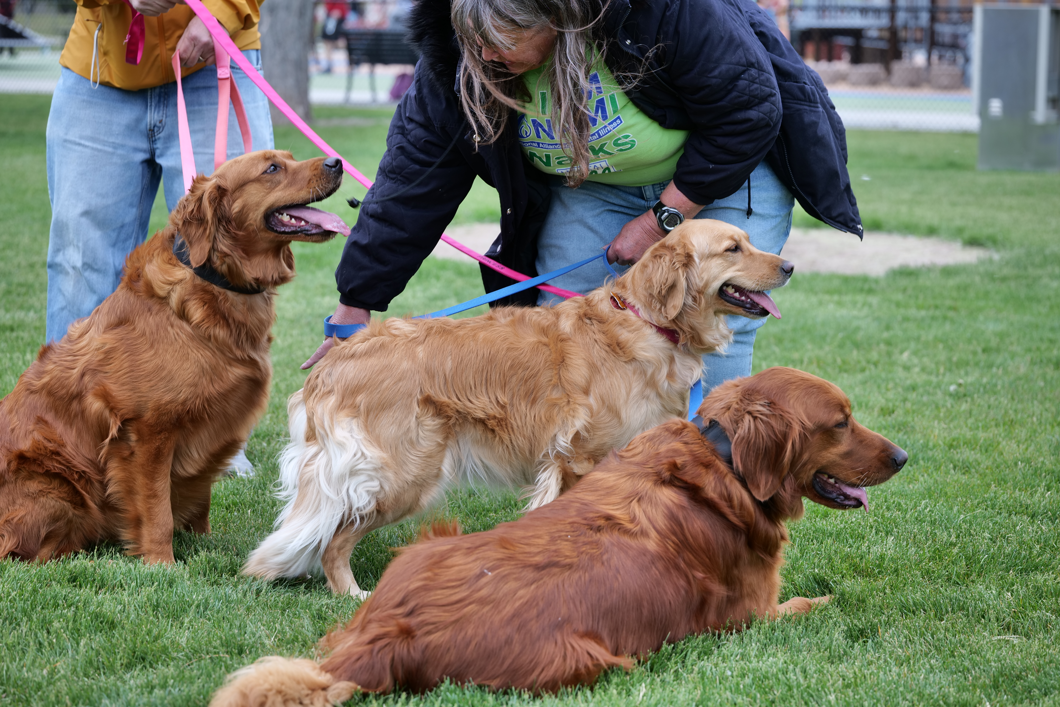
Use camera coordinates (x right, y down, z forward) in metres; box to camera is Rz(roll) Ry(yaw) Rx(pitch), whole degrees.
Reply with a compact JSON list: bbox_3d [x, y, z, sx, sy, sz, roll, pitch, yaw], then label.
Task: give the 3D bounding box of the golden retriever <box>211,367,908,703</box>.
[{"bbox_3d":[0.048,0.253,4.463,1.150,0.420,0.420,-4,8,-33],"label":"golden retriever"}]

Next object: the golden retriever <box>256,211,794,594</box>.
[{"bbox_3d":[-0.021,0.073,5.066,0.980,0.630,0.300,-2,7,-17],"label":"golden retriever"}]

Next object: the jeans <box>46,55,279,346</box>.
[{"bbox_3d":[-0.808,-0.253,6.115,0.480,0.910,0.310,0,7,-7],"label":"jeans"}]

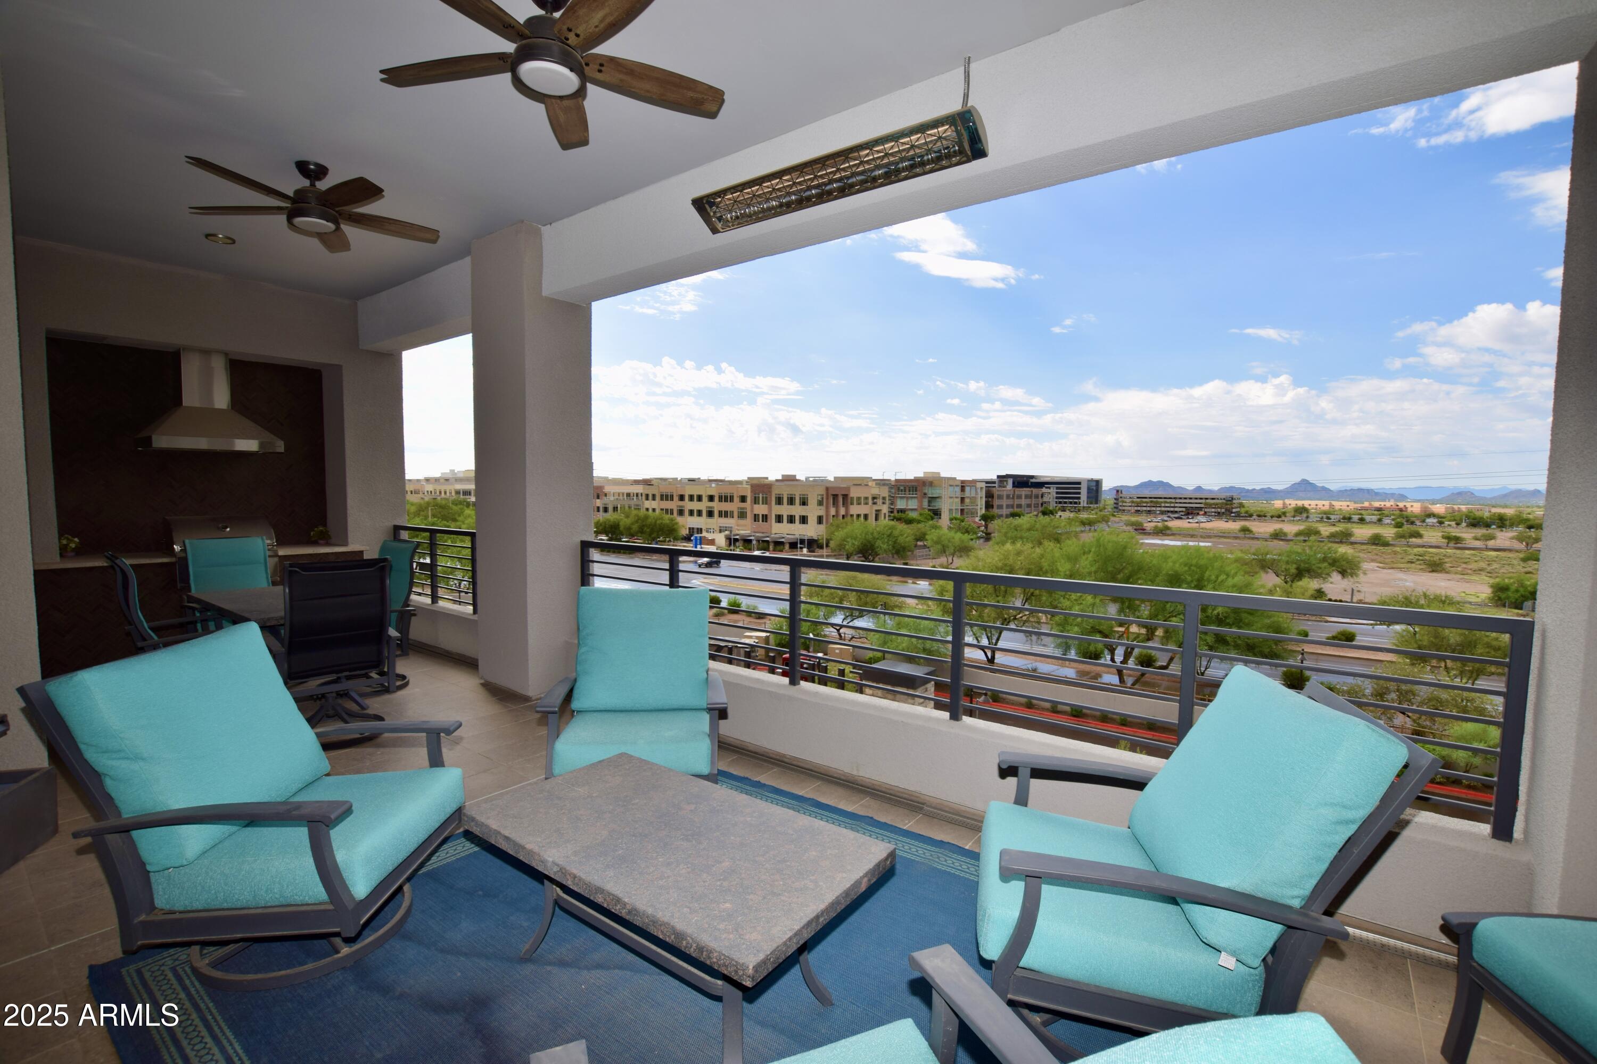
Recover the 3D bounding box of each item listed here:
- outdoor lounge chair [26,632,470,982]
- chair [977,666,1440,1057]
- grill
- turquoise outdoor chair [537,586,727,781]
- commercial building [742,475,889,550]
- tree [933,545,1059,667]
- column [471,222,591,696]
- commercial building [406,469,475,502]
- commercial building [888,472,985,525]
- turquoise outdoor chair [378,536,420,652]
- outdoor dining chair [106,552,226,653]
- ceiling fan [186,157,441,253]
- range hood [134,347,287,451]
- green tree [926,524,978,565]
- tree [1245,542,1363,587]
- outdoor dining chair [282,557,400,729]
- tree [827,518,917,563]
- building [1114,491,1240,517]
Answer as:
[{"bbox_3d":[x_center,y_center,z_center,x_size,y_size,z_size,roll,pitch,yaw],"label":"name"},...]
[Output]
[{"bbox_3d":[-1.715,0.855,2.192,0.950,0.945,0.780,0,4,-1],"label":"outdoor lounge chair"},{"bbox_3d":[1.019,0.900,1.856,0.950,0.945,0.780,2,4,17],"label":"chair"},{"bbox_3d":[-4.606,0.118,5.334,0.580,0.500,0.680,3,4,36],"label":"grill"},{"bbox_3d":[-0.732,0.801,3.175,0.780,0.945,0.950,0,4,-7],"label":"turquoise outdoor chair"},{"bbox_3d":[4.178,-4.739,155.939,23.000,15.500,26.000,3,4,35],"label":"commercial building"},{"bbox_3d":[13.290,4.854,45.000,8.400,8.357,7.728,2,4,16],"label":"tree"},{"bbox_3d":[-1.938,-0.479,4.883,0.680,3.200,0.500,3,4,35],"label":"column"},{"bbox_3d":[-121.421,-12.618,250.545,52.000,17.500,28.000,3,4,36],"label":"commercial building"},{"bbox_3d":[49.370,-9.949,230.414,24.000,18.000,36.000,3,4,36],"label":"commercial building"},{"bbox_3d":[-3.281,0.590,4.925,0.640,1.020,0.730,3,4,35],"label":"turquoise outdoor chair"},{"bbox_3d":[-3.651,0.664,4.031,0.640,1.060,0.700,3,4,30],"label":"outdoor dining chair"},{"bbox_3d":[-2.692,-1.855,3.693,1.280,0.340,1.280,3,4,35],"label":"ceiling fan"},{"bbox_3d":[-4.888,-1.090,5.562,0.560,0.810,0.940,4,4,39],"label":"range hood"},{"bbox_3d":[26.428,2.424,116.000,8.300,6.700,7.800,3,4,35],"label":"green tree"},{"bbox_3d":[57.645,3.920,76.000,12.000,5.275,11.040,3,5,37],"label":"tree"},{"bbox_3d":[-2.761,0.658,3.890,0.740,1.020,0.640,4,4,40],"label":"outdoor dining chair"},{"bbox_3d":[11.408,1.366,104.000,13.000,7.023,11.960,1,4,6],"label":"tree"},{"bbox_3d":[281.082,-21.240,498.030,83.000,15.000,28.000,2,4,21],"label":"building"}]

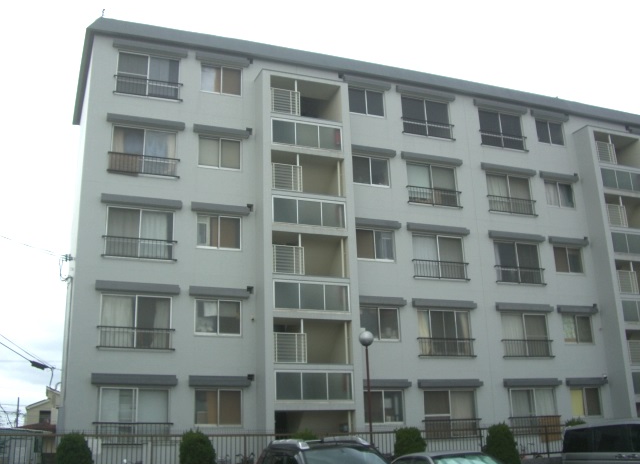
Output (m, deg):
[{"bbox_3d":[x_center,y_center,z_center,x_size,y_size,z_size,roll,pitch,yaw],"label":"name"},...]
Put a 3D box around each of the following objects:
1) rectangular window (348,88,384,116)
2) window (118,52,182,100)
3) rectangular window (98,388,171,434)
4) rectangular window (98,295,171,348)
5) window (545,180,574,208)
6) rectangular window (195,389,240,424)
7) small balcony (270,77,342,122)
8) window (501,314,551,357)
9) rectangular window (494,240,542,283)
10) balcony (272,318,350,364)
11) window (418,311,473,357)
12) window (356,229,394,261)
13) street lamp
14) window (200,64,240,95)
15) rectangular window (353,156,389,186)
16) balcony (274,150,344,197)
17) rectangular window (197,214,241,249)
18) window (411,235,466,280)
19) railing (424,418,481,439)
[{"bbox_3d":[1.723,-4.613,25.091,1.380,1.038,0.150,5,-18,-21],"label":"rectangular window"},{"bbox_3d":[-5.433,-4.948,22.297,2.010,1.563,0.150,5,-18,-21],"label":"window"},{"bbox_3d":[-5.104,5.060,19.195,2.010,1.500,0.150,5,-18,-21],"label":"rectangular window"},{"bbox_3d":[-5.309,2.637,20.412,2.070,1.590,0.180,5,-17,-22],"label":"rectangular window"},{"bbox_3d":[9.280,-1.442,27.197,1.330,1.038,0.150,5,-18,-21],"label":"window"},{"bbox_3d":[-2.982,5.183,20.732,1.426,1.080,0.150,5,-18,-21],"label":"rectangular window"},{"bbox_3d":[-0.652,-4.294,24.202,2.547,1.396,1.200,5,-18,-21],"label":"small balcony"},{"bbox_3d":[7.535,3.752,25.634,2.090,1.550,0.180,5,-17,-22],"label":"window"},{"bbox_3d":[7.221,1.136,25.497,2.030,1.563,0.150,5,-18,-21],"label":"rectangular window"},{"bbox_3d":[-0.402,3.500,21.899,2.547,1.375,1.200,5,-18,-21],"label":"balcony"},{"bbox_3d":[4.359,3.535,24.260,2.089,1.579,0.200,5,-18,-21],"label":"window"},{"bbox_3d":[1.905,0.452,24.202,1.447,1.074,0.150,5,-18,-21],"label":"window"},{"bbox_3d":[1.243,4.415,17.335,0.375,3.941,0.375,5,-17,-22],"label":"street lamp"},{"bbox_3d":[-3.239,-5.024,23.207,1.400,1.038,0.150,5,-18,-21],"label":"window"},{"bbox_3d":[1.815,-2.097,24.517,1.370,1.031,0.100,5,-18,-21],"label":"rectangular window"},{"bbox_3d":[-0.509,-1.677,23.248,2.580,1.520,0.800,5,-17,-22],"label":"balcony"},{"bbox_3d":[-3.156,0.025,22.158,1.416,1.054,0.150,5,-17,-22],"label":"rectangular window"},{"bbox_3d":[4.165,0.882,24.551,2.019,1.558,0.100,5,-18,-21],"label":"window"},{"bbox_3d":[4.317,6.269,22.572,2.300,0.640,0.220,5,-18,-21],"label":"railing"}]

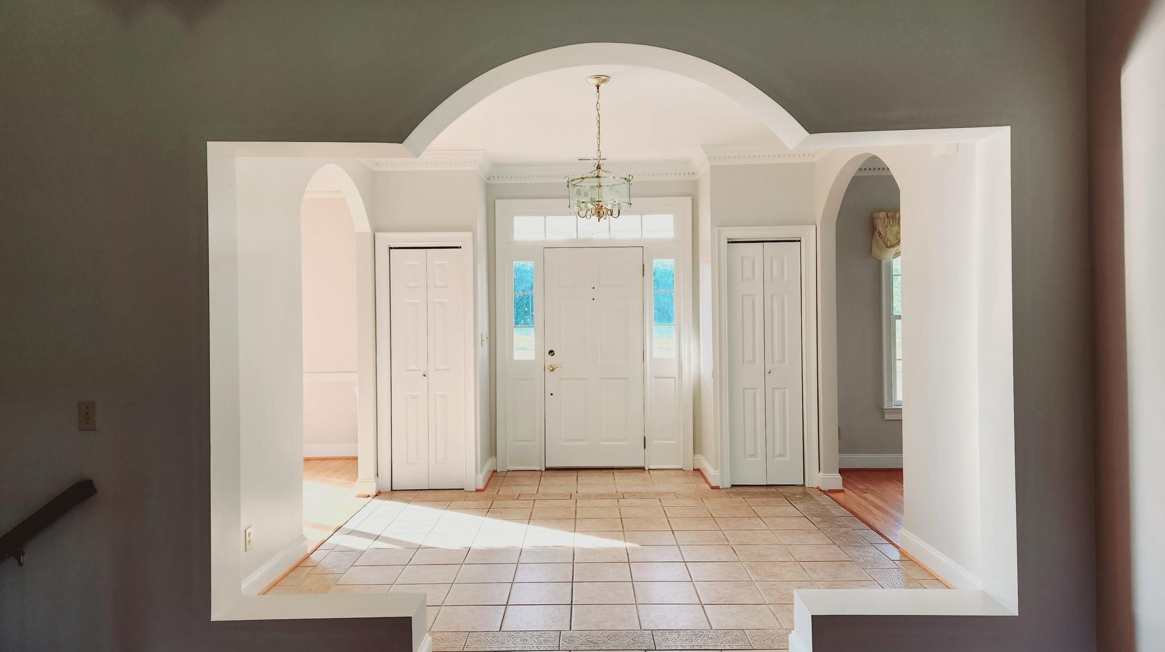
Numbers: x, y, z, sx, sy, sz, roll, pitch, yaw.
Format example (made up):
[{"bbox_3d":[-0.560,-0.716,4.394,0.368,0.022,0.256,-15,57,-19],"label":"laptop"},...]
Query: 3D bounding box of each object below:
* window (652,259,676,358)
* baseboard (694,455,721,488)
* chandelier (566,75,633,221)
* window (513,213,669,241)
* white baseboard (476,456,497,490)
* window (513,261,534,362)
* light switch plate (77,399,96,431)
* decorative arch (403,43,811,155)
[{"bbox_3d":[0.756,-0.157,7.148,0.210,0.916,0.050,-1,0,1],"label":"window"},{"bbox_3d":[1.061,1.240,6.671,0.096,0.142,0.876,-1,0,1],"label":"baseboard"},{"bbox_3d":[0.094,-1.013,4.431,0.383,0.824,0.383,-1,0,1],"label":"chandelier"},{"bbox_3d":[0.106,-0.915,7.160,1.486,0.240,0.050,-1,0,1],"label":"window"},{"bbox_3d":[-0.822,1.265,6.699,0.074,0.142,0.876,-1,0,1],"label":"white baseboard"},{"bbox_3d":[-0.540,-0.141,7.167,0.196,0.914,0.050,-1,0,1],"label":"window"},{"bbox_3d":[-1.794,0.325,2.804,0.067,0.113,0.010,-1,0,1],"label":"light switch plate"},{"bbox_3d":[0.084,-0.847,2.907,1.460,0.341,0.247,-1,0,1],"label":"decorative arch"}]

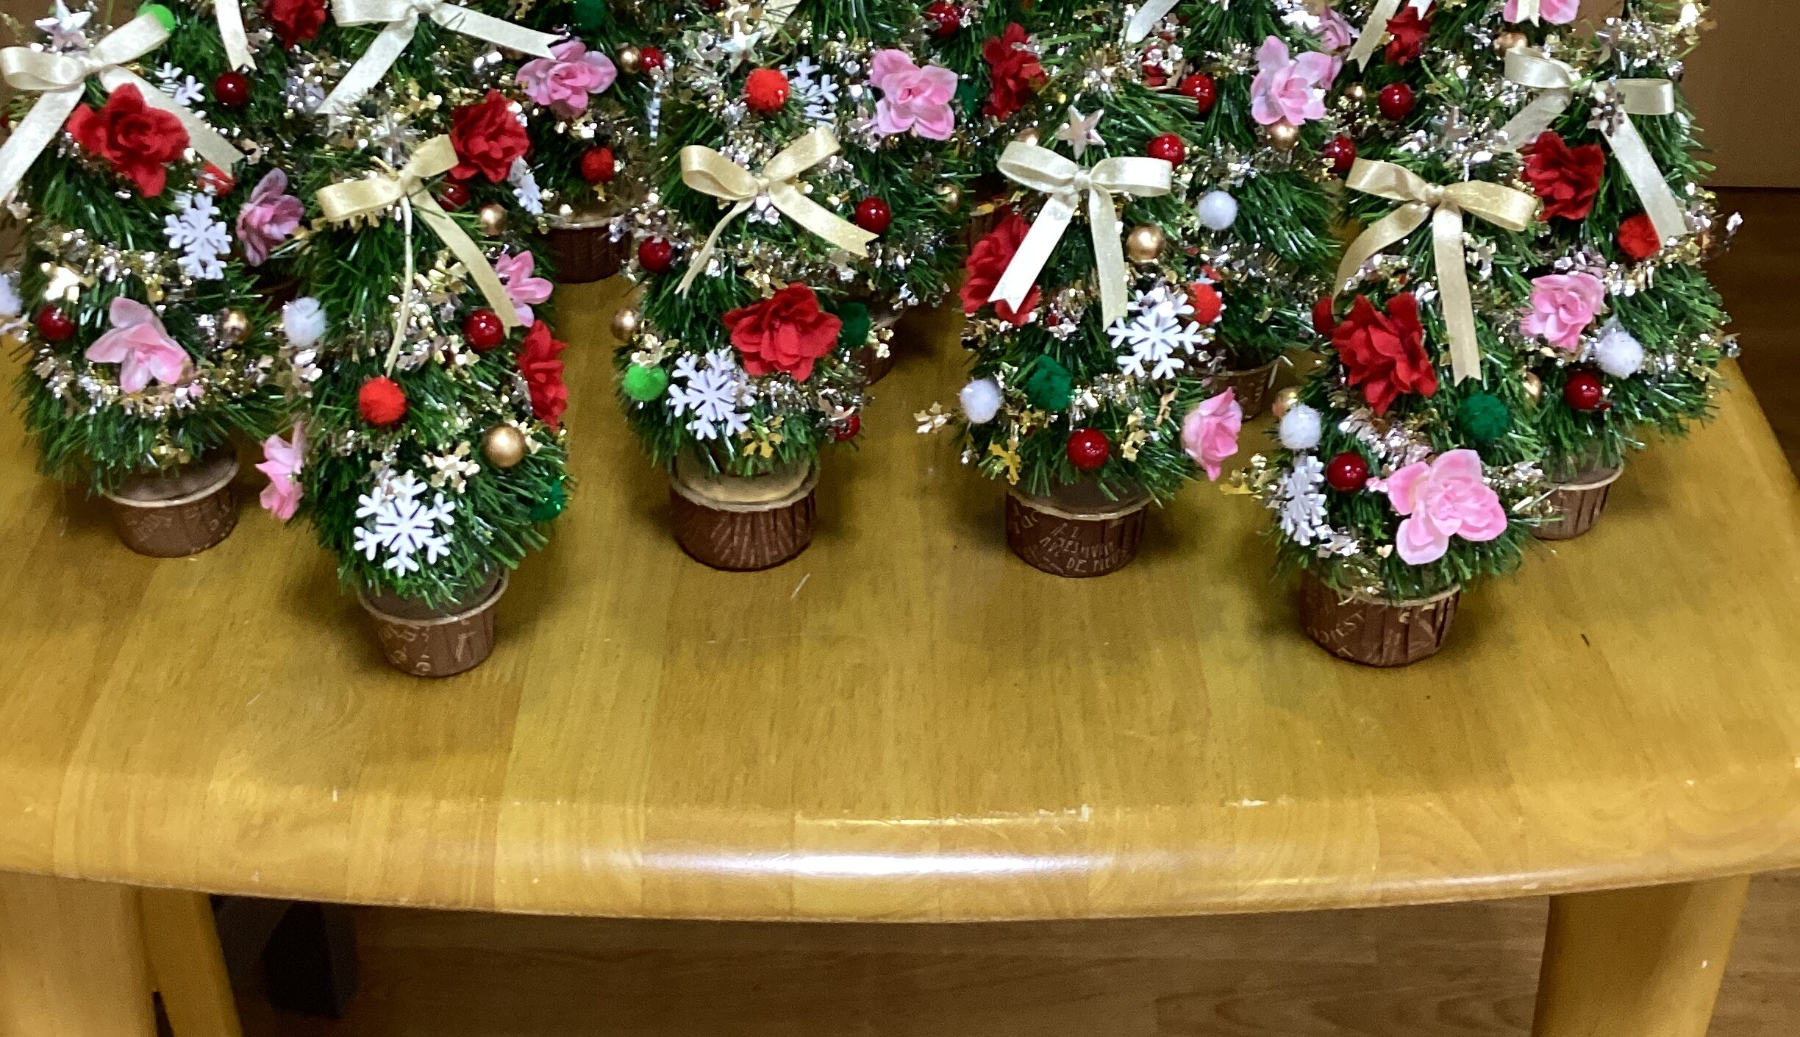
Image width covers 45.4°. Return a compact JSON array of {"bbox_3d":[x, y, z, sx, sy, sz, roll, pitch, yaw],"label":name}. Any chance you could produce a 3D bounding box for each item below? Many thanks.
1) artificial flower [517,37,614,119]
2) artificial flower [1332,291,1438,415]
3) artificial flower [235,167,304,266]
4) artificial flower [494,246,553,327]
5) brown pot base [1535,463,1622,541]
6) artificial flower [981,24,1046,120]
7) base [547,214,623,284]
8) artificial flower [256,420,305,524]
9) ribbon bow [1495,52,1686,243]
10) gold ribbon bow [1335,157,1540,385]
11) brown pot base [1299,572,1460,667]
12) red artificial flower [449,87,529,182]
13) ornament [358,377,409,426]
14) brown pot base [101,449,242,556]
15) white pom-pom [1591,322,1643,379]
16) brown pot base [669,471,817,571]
[{"bbox_3d":[-0.144,-0.190,0.925,0.043,0.037,0.024,1,18,0],"label":"artificial flower"},{"bbox_3d":[0.157,-0.054,0.698,0.035,0.040,0.020,12,20,16],"label":"artificial flower"},{"bbox_3d":[-0.218,-0.104,0.742,0.020,0.034,0.034,1,31,18],"label":"artificial flower"},{"bbox_3d":[-0.122,-0.073,0.676,0.018,0.031,0.032,10,32,36],"label":"artificial flower"},{"bbox_3d":[0.258,-0.015,0.854,0.053,0.028,0.053,1,34,-1],"label":"brown pot base"},{"bbox_3d":[0.050,-0.195,0.942,0.037,0.045,0.023,-18,28,-27],"label":"artificial flower"},{"bbox_3d":[-0.153,-0.135,1.021,0.053,0.028,0.053,1,34,-1],"label":"base"},{"bbox_3d":[-0.203,-0.015,0.705,0.020,0.035,0.037,13,32,-10],"label":"artificial flower"},{"bbox_3d":[0.238,-0.128,0.738,0.065,0.064,0.022,5,21,7],"label":"ribbon bow"},{"bbox_3d":[0.171,-0.079,0.685,0.066,0.075,0.024,1,24,-1],"label":"gold ribbon bow"},{"bbox_3d":[0.171,0.027,0.758,0.055,0.033,0.055,1,33,0],"label":"brown pot base"},{"bbox_3d":[-0.156,-0.145,0.815,0.032,0.035,0.019,-12,20,-19],"label":"red artificial flower"},{"bbox_3d":[-0.159,-0.036,0.662,0.016,0.016,0.016,1,33,0],"label":"ornament"},{"bbox_3d":[-0.279,-0.010,0.830,0.053,0.028,0.053,1,34,-1],"label":"brown pot base"},{"bbox_3d":[0.251,-0.059,0.753,0.018,0.018,0.018,1,33,0],"label":"white pom-pom"},{"bbox_3d":[-0.056,-0.006,0.777,0.053,0.027,0.053,1,33,0],"label":"brown pot base"}]

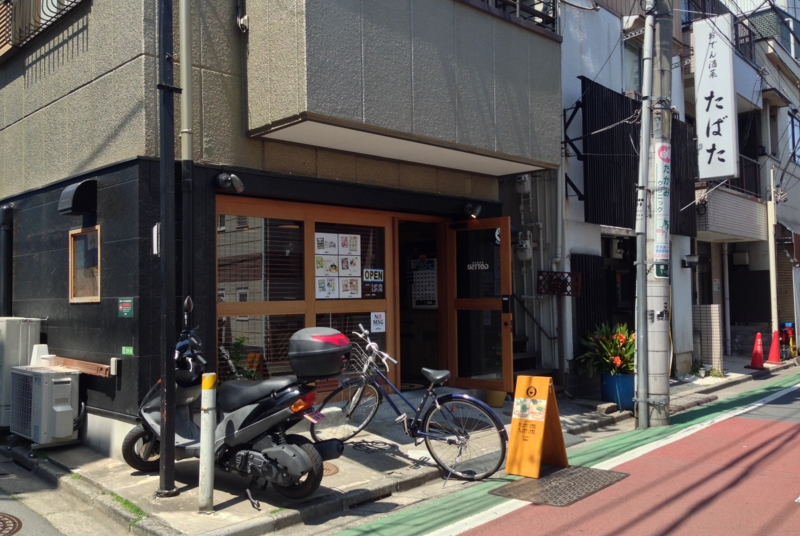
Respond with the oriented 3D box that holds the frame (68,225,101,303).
[{"bbox_3d":[-2.877,-0.027,6.953,0.660,0.680,0.100,-3,-3,45],"label":"frame"}]

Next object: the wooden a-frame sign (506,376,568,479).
[{"bbox_3d":[1.198,1.333,6.534,0.350,0.792,0.520,-3,-3,45],"label":"wooden a-frame sign"}]

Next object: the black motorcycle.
[{"bbox_3d":[-1.256,0.936,5.467,1.860,1.330,0.700,-2,-2,25],"label":"black motorcycle"}]

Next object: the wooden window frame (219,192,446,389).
[{"bbox_3d":[-0.539,0.356,7.793,0.130,1.970,3.050,-3,-3,45],"label":"wooden window frame"}]

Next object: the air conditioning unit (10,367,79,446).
[{"bbox_3d":[-3.200,1.215,6.856,0.775,0.628,0.310,-3,-3,45],"label":"air conditioning unit"}]

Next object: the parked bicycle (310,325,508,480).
[{"bbox_3d":[0.086,1.079,6.396,1.700,1.160,0.600,-2,-2,23],"label":"parked bicycle"}]

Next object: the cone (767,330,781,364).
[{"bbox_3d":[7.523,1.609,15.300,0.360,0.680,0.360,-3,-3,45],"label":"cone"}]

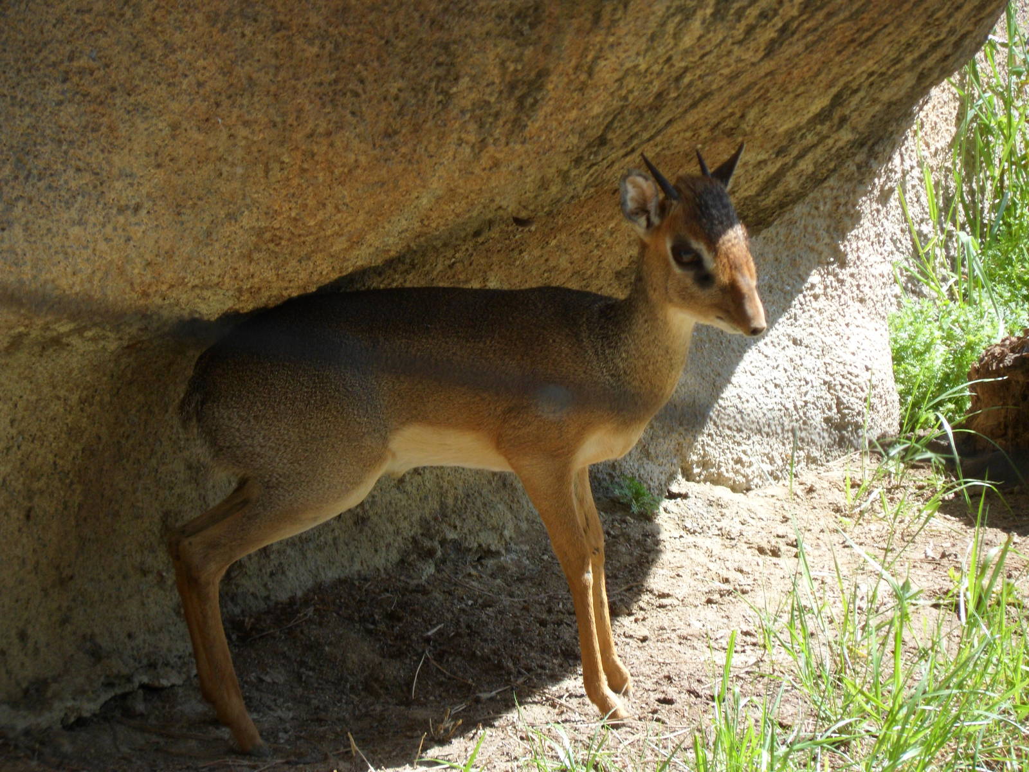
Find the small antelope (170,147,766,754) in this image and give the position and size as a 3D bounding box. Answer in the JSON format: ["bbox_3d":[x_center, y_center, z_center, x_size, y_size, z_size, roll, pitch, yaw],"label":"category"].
[{"bbox_3d":[-0.041,0.057,7.100,0.525,0.515,0.165,-1,15,-5],"label":"small antelope"}]

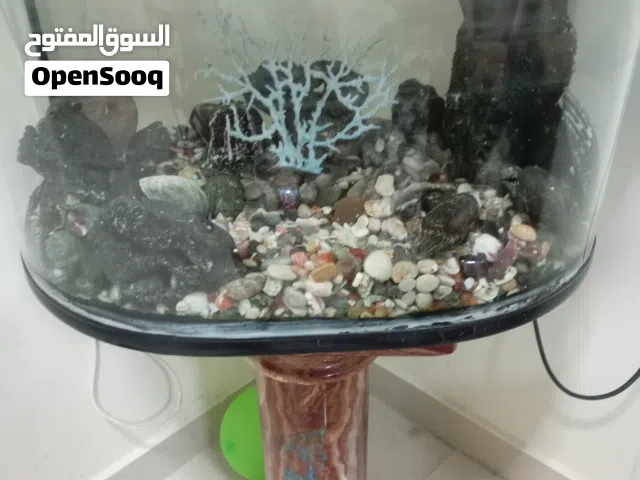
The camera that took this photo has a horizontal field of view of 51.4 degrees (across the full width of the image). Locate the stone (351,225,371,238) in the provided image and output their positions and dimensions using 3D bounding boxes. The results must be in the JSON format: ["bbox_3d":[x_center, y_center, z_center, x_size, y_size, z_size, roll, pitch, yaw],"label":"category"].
[{"bbox_3d":[0.045,-0.009,0.743,0.021,0.014,0.019,-1,30,0],"label":"stone"}]

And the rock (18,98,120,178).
[{"bbox_3d":[-0.271,-0.111,0.720,0.103,0.082,0.085,0,27,0],"label":"rock"}]

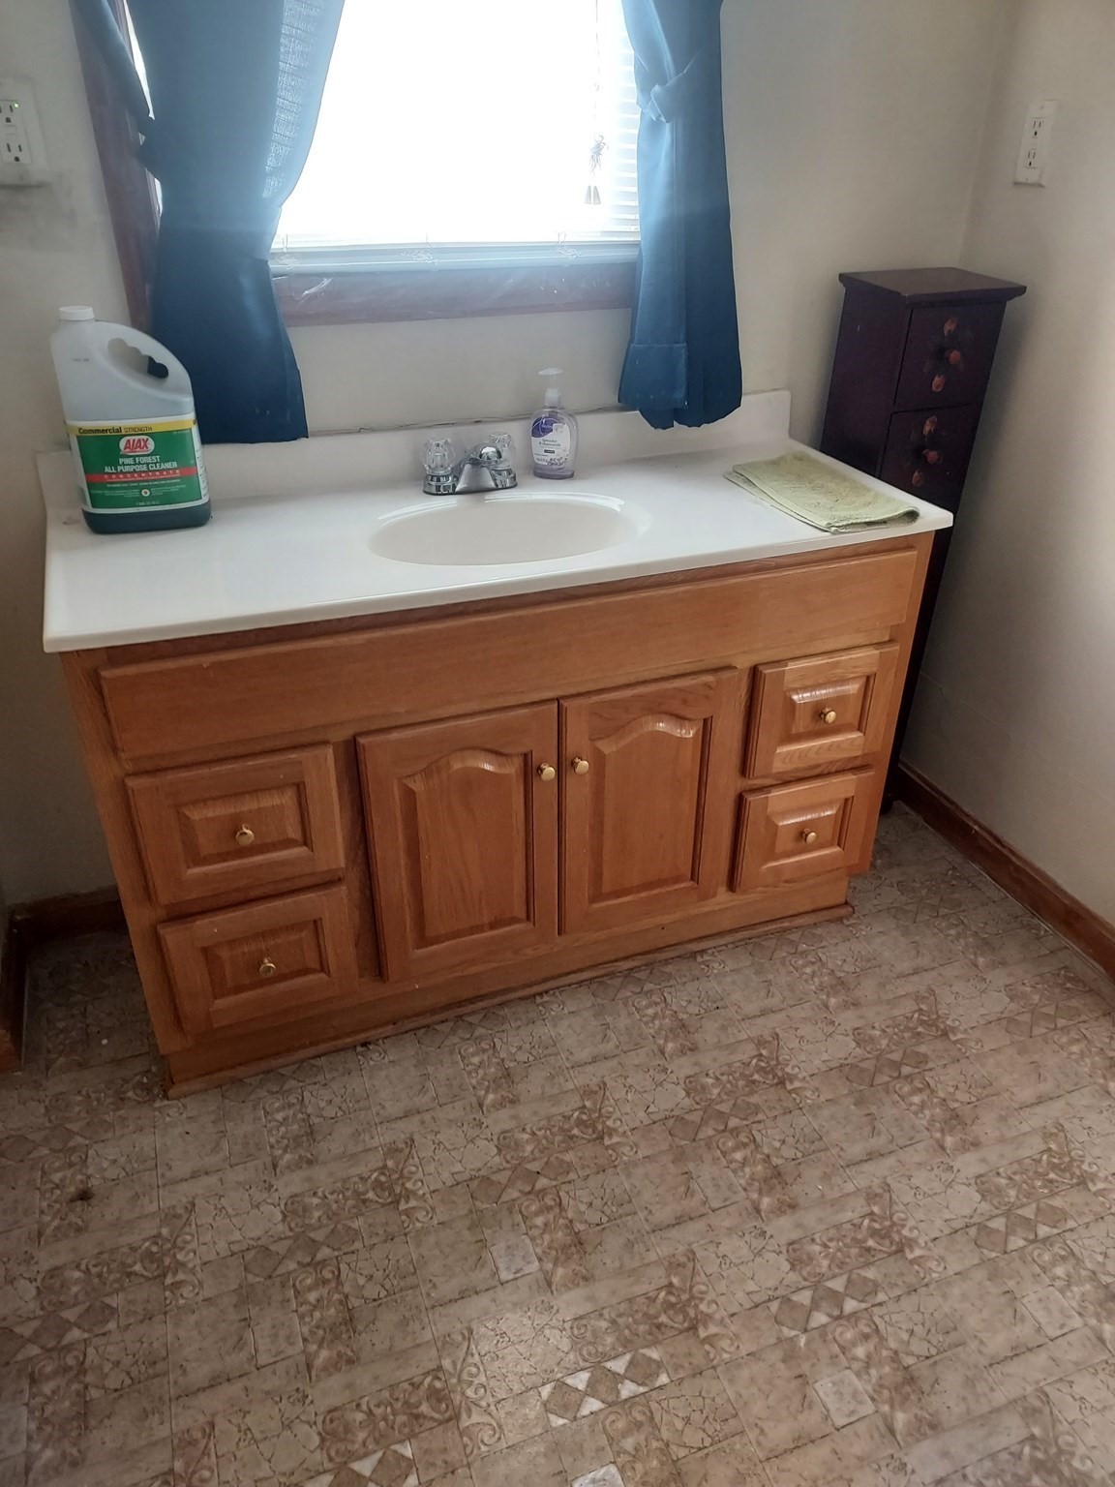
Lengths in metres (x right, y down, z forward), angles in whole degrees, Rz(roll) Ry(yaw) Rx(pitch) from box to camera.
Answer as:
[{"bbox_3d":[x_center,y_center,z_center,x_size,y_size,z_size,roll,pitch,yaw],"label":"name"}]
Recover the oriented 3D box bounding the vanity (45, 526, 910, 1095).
[{"bbox_3d":[-0.085,-0.004,1.708,1.208,0.738,0.483,-11,33,-19],"label":"vanity"}]

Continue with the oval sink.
[{"bbox_3d":[-0.070,-0.252,1.488,0.395,0.130,0.243,-11,33,-19],"label":"oval sink"}]

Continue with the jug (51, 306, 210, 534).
[{"bbox_3d":[-0.570,-0.438,1.384,0.167,0.283,0.114,-11,33,-19],"label":"jug"}]

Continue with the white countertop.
[{"bbox_3d":[-0.074,-0.369,1.503,1.245,0.103,0.481,-11,33,-19],"label":"white countertop"}]

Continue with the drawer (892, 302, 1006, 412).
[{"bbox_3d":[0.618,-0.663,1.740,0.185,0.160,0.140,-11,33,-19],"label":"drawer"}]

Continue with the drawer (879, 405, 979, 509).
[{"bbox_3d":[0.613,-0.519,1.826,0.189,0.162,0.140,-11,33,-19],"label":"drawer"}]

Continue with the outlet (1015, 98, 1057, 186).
[{"bbox_3d":[0.757,-0.947,1.627,0.008,0.115,0.070,-11,33,-19],"label":"outlet"}]

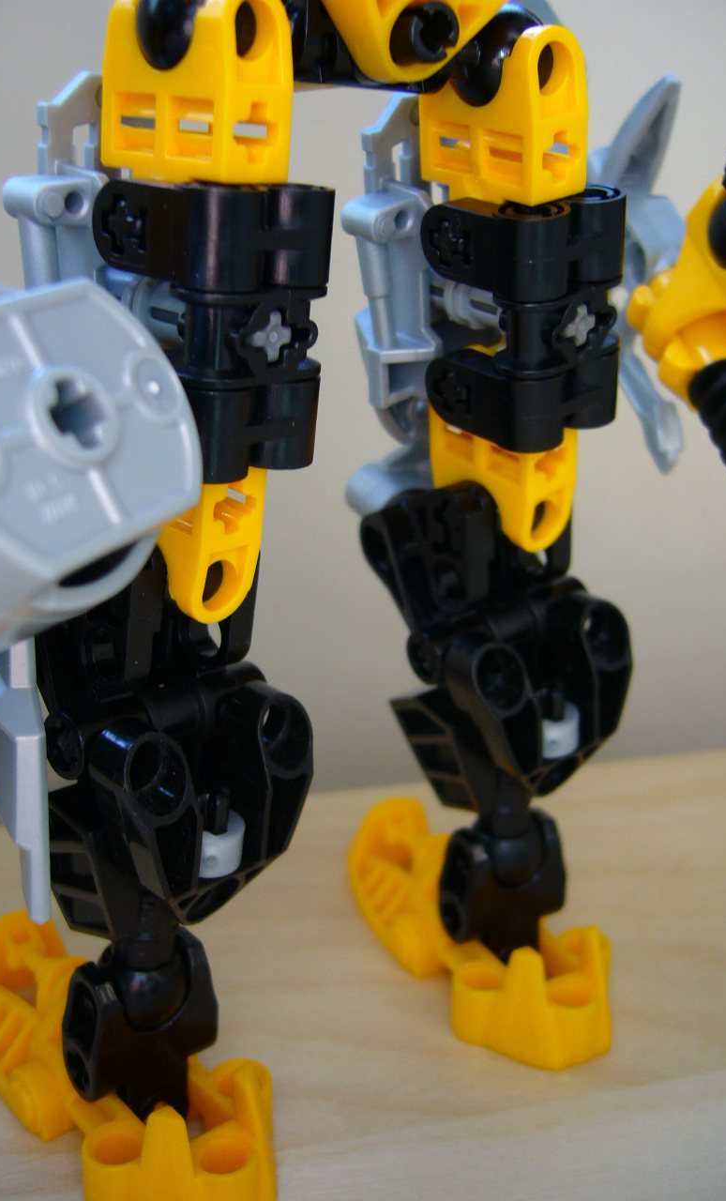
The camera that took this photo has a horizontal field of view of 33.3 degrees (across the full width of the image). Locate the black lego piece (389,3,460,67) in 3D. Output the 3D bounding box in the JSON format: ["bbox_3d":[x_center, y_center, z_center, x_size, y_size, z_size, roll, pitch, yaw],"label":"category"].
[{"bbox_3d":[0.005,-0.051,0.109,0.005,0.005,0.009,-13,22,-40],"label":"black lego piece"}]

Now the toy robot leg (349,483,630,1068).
[{"bbox_3d":[0.015,0.016,0.152,0.027,0.065,0.045,-9,20,-31],"label":"toy robot leg"}]

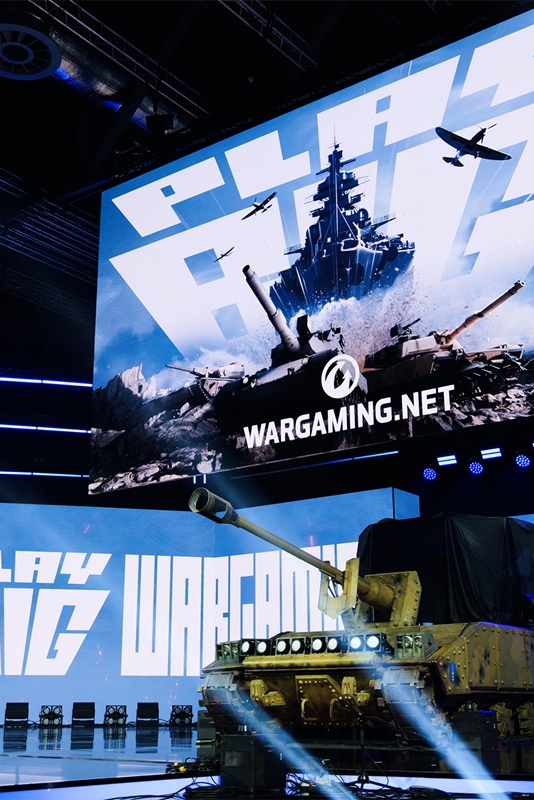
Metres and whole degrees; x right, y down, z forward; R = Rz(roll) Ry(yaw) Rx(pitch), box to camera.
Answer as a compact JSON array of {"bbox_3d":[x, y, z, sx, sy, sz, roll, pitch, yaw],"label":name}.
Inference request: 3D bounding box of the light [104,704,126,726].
[{"bbox_3d":[-2.461,5.141,15.700,0.370,0.330,0.200,4,-17,-13],"label":"light"}]

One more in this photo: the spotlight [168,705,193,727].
[{"bbox_3d":[-1.430,5.304,16.200,0.370,0.340,0.200,4,-17,-13],"label":"spotlight"}]

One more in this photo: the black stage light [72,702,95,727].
[{"bbox_3d":[-3.403,5.863,17.974,0.420,0.420,0.270,4,-17,-14],"label":"black stage light"}]

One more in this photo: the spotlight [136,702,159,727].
[{"bbox_3d":[-2.248,5.951,18.261,0.420,0.420,0.270,4,-17,-14],"label":"spotlight"}]

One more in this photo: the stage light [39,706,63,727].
[{"bbox_3d":[-3.964,5.816,17.779,0.410,0.390,0.240,4,-17,-14],"label":"stage light"}]

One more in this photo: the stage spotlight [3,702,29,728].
[{"bbox_3d":[-3.887,4.904,15.000,0.350,0.375,0.280,4,-17,-14],"label":"stage spotlight"}]

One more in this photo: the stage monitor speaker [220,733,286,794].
[{"bbox_3d":[-0.104,2.516,6.680,0.330,0.380,0.330,-14,-22,39],"label":"stage monitor speaker"}]

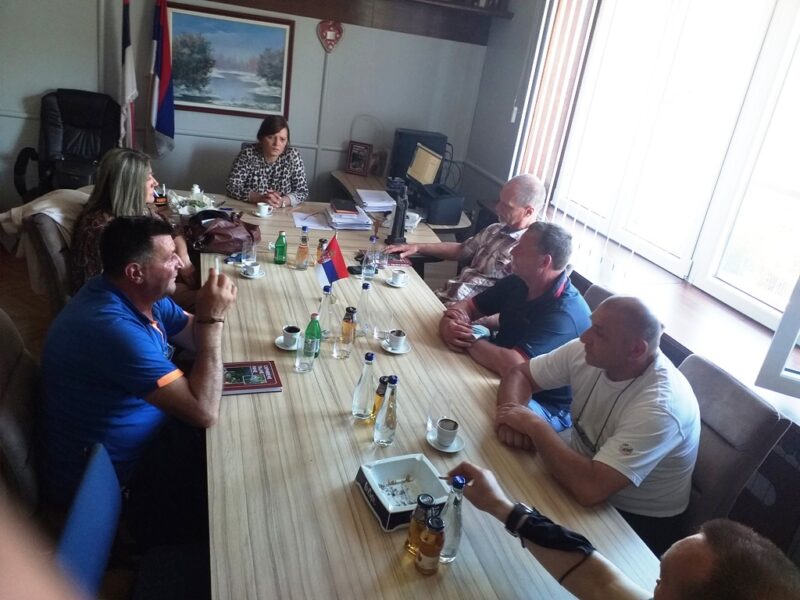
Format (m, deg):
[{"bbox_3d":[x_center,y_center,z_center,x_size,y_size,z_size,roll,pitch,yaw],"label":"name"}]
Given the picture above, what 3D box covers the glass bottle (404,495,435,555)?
[{"bbox_3d":[0.046,0.492,1.373,0.054,0.142,0.054,7,22,-3],"label":"glass bottle"}]

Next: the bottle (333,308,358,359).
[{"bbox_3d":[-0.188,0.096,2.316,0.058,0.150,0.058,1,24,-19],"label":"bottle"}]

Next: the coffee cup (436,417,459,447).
[{"bbox_3d":[0.136,0.384,1.812,0.066,0.061,0.077,1,23,-19],"label":"coffee cup"}]

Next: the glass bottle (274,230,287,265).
[{"bbox_3d":[-0.568,-0.252,2.997,0.058,0.155,0.058,1,23,-19],"label":"glass bottle"}]

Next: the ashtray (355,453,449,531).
[{"bbox_3d":[0.009,0.469,1.541,0.183,0.055,0.183,-4,25,-28],"label":"ashtray"}]

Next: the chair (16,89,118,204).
[{"bbox_3d":[-2.197,-0.781,4.263,0.670,1.180,0.700,-1,25,-23],"label":"chair"}]

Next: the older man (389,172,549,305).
[{"bbox_3d":[0.321,-0.009,3.161,0.740,1.330,0.650,3,23,-14],"label":"older man"}]

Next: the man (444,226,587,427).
[{"bbox_3d":[0.453,0.307,2.519,0.720,1.270,0.560,6,22,-8],"label":"man"}]

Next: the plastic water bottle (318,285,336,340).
[{"bbox_3d":[-0.261,0.036,2.288,0.063,0.207,0.063,1,23,-19],"label":"plastic water bottle"}]

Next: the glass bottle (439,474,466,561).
[{"bbox_3d":[0.121,0.487,1.406,0.060,0.222,0.060,1,24,-19],"label":"glass bottle"}]

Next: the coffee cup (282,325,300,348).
[{"bbox_3d":[-0.390,0.136,2.239,0.068,0.063,0.064,1,24,-19],"label":"coffee cup"}]

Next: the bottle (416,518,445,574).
[{"bbox_3d":[0.069,0.534,1.362,0.057,0.124,0.057,8,22,-3],"label":"bottle"}]

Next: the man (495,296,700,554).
[{"bbox_3d":[0.554,0.561,1.958,0.660,1.220,0.570,-2,24,-24],"label":"man"}]

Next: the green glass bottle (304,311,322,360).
[{"bbox_3d":[-0.301,0.122,2.185,0.058,0.156,0.058,1,23,-19],"label":"green glass bottle"}]

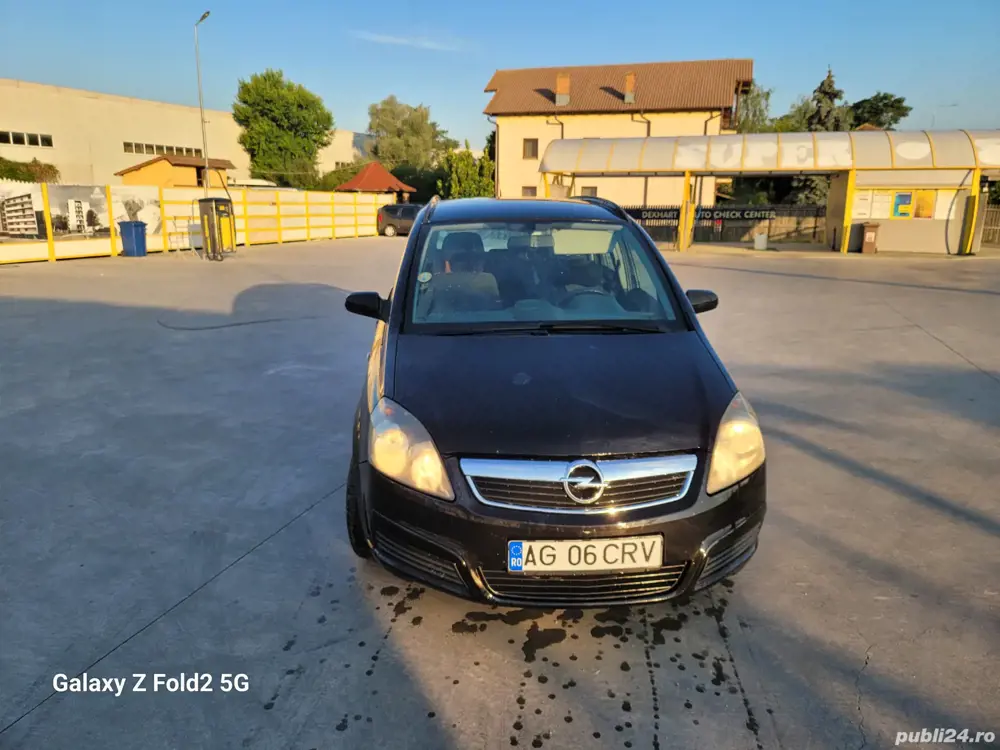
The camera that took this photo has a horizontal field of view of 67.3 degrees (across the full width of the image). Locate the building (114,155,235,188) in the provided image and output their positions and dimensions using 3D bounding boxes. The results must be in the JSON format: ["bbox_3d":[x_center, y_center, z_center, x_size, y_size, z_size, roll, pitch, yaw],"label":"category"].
[{"bbox_3d":[-15.613,-8.446,36.019,4.200,3.900,4.600,5,14,23],"label":"building"}]

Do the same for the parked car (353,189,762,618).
[{"bbox_3d":[0.153,-0.275,4.708,1.880,1.650,4.450,-1,13,-3],"label":"parked car"}]

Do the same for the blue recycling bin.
[{"bbox_3d":[-11.843,-4.355,24.231,0.720,1.080,0.600,4,13,19],"label":"blue recycling bin"}]

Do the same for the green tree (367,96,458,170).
[{"bbox_3d":[-7.709,-19.135,67.443,8.800,10.945,8.800,-1,13,-6],"label":"green tree"}]

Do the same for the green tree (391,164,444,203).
[{"bbox_3d":[-5.400,-11.675,49.646,3.800,4.191,3.800,-1,13,-6],"label":"green tree"}]

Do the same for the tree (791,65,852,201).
[{"bbox_3d":[20.233,-14.275,48.045,4.300,9.892,4.300,5,14,21],"label":"tree"}]

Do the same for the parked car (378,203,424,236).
[{"bbox_3d":[-4.282,-8.253,40.167,4.450,1.670,1.830,-2,13,-7],"label":"parked car"}]

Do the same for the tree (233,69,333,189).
[{"bbox_3d":[-12.501,-13.046,44.211,6.300,9.272,6.300,-3,13,-15],"label":"tree"}]

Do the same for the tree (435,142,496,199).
[{"bbox_3d":[-2.086,-11.507,46.098,3.900,5.411,3.900,-1,13,-2],"label":"tree"}]

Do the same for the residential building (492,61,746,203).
[{"bbox_3d":[8.077,-15.375,51.176,16.600,10.700,12.000,3,13,12],"label":"residential building"}]

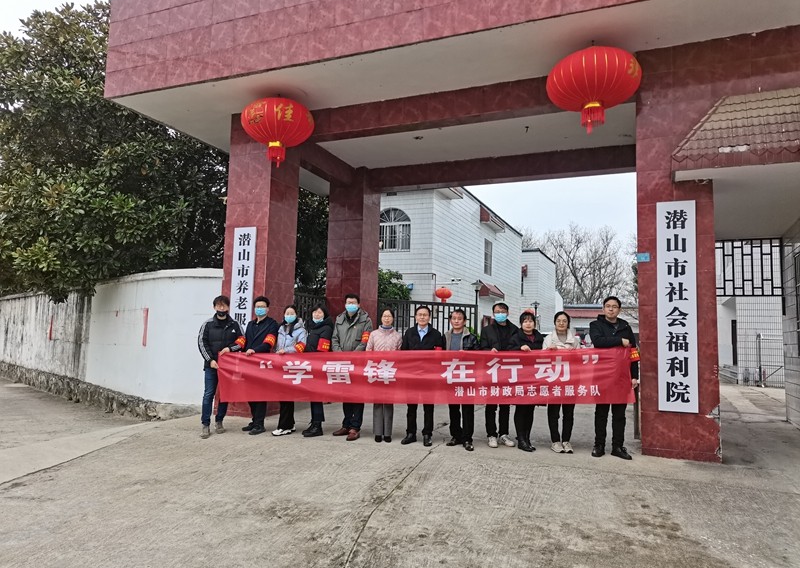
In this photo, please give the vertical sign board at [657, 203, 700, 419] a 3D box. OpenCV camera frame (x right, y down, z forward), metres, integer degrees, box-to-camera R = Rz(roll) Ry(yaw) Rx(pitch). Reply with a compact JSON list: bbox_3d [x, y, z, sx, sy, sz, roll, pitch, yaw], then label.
[{"bbox_3d":[3.150,0.241,6.826,0.401,2.388,0.045,-1,-6,23],"label":"vertical sign board"}]

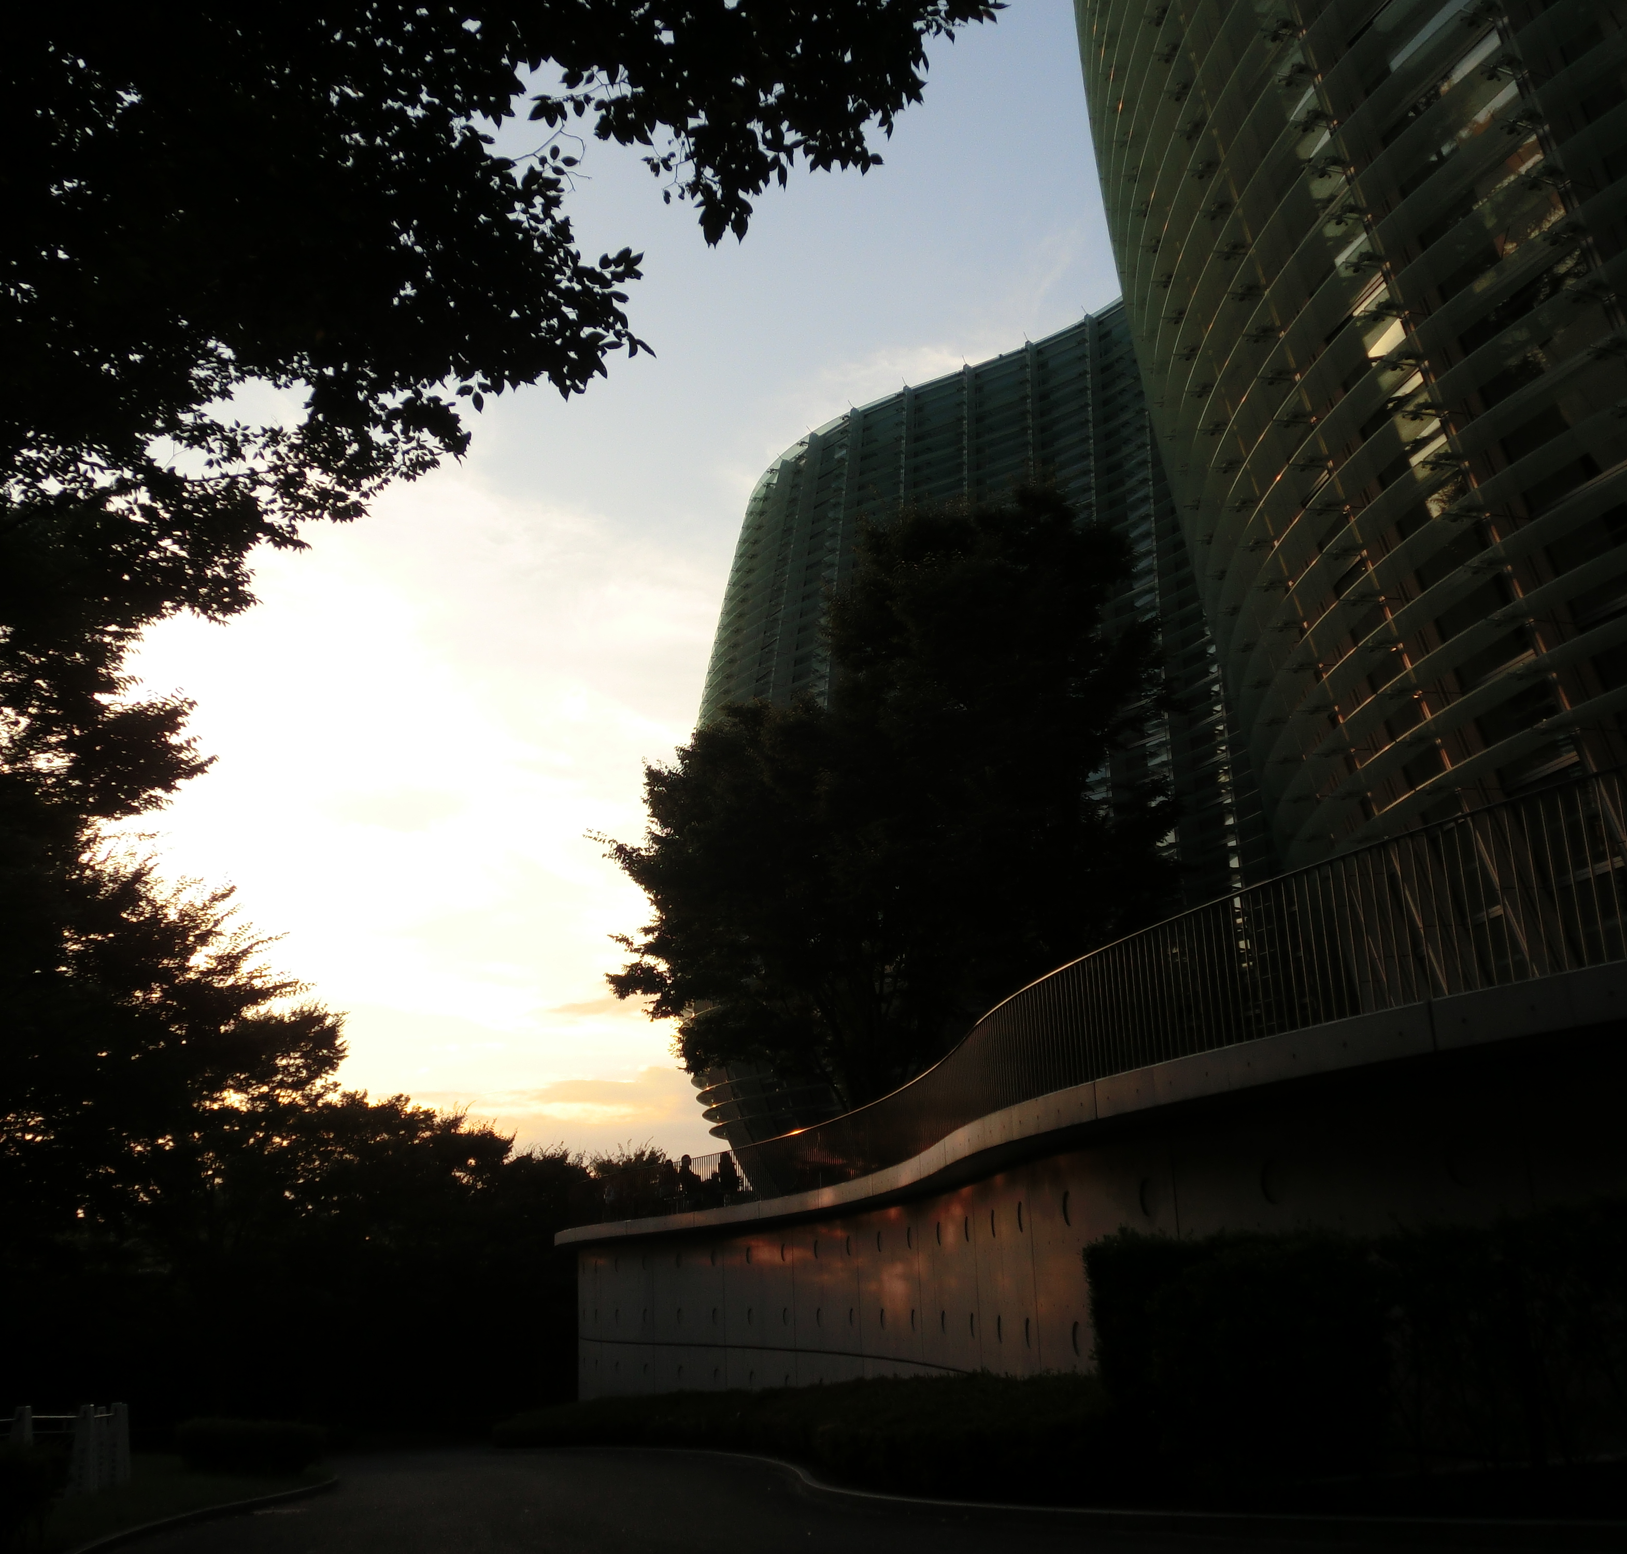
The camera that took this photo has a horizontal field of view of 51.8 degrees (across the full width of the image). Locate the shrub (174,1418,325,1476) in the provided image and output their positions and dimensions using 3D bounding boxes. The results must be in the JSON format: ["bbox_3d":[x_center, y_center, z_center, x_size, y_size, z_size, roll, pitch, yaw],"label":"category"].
[{"bbox_3d":[-6.670,7.914,19.817,1.800,0.680,1.200,3,-18,-17],"label":"shrub"}]

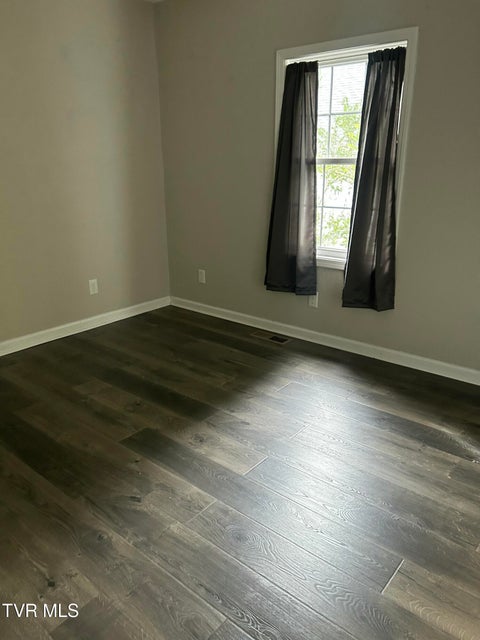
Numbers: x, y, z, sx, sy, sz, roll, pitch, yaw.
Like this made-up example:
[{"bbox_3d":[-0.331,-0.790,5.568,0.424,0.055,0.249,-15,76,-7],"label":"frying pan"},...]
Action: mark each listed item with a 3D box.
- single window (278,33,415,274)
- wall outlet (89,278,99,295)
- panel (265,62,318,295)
[{"bbox_3d":[0.643,-1.044,3.180,0.957,1.412,0.100,14,23,37],"label":"single window"},{"bbox_3d":[-1.180,-0.263,3.868,0.010,0.120,0.069,14,23,37],"label":"wall outlet"},{"bbox_3d":[0.373,-0.951,3.372,0.450,1.535,0.110,14,23,37],"label":"panel"}]

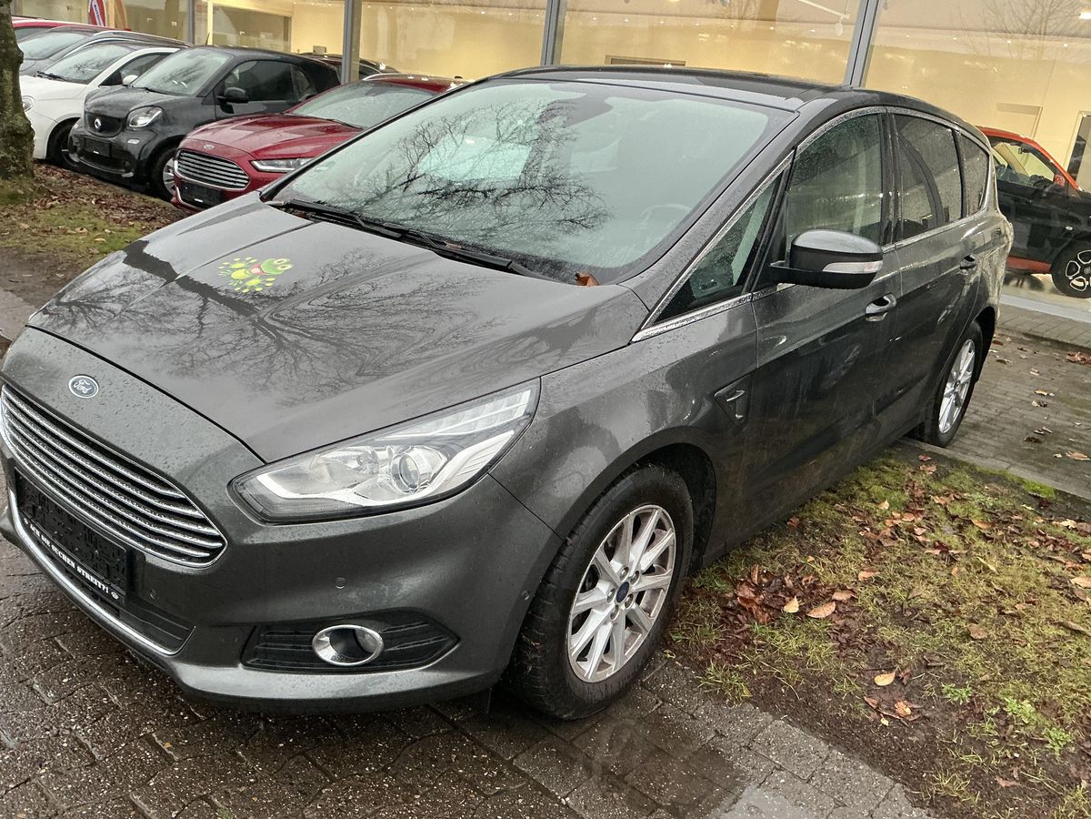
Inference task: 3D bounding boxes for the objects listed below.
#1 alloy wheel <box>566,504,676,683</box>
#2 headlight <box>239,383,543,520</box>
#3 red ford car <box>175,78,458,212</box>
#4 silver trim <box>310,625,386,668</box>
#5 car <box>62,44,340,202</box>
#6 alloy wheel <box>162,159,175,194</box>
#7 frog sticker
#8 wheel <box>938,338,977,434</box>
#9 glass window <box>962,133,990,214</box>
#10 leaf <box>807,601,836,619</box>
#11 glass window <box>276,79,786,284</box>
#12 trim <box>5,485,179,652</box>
[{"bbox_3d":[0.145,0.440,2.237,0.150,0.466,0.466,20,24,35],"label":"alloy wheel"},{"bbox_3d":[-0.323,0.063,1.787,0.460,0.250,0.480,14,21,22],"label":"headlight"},{"bbox_3d":[-1.157,-2.432,8.634,1.852,1.495,4.867,20,23,34],"label":"red ford car"},{"bbox_3d":[-0.384,0.461,1.742,0.145,0.097,0.050,6,19,0],"label":"silver trim"},{"bbox_3d":[-3.451,-3.055,9.398,1.663,1.555,2.695,22,24,37],"label":"car"},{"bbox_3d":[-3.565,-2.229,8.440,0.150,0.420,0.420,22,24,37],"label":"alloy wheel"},{"bbox_3d":[-0.723,-0.344,2.212,0.175,0.012,0.267,-16,33,-17],"label":"frog sticker"},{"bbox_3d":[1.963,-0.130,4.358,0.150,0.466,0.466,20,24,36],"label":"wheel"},{"bbox_3d":[2.026,-1.081,4.144,0.030,0.350,0.440,-1,11,36],"label":"glass window"},{"bbox_3d":[0.885,0.642,2.825,0.145,0.020,0.068,-9,24,-35],"label":"leaf"},{"bbox_3d":[-0.038,-0.817,2.821,1.460,0.120,1.090,20,50,36],"label":"glass window"},{"bbox_3d":[-1.080,0.366,2.040,0.870,0.100,0.110,20,24,36],"label":"trim"}]

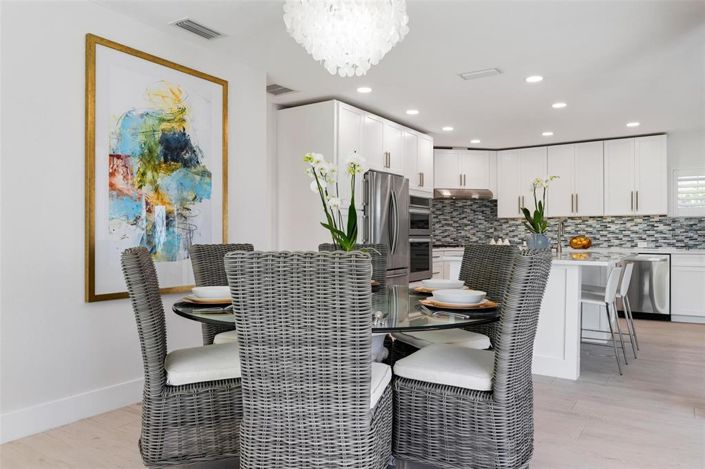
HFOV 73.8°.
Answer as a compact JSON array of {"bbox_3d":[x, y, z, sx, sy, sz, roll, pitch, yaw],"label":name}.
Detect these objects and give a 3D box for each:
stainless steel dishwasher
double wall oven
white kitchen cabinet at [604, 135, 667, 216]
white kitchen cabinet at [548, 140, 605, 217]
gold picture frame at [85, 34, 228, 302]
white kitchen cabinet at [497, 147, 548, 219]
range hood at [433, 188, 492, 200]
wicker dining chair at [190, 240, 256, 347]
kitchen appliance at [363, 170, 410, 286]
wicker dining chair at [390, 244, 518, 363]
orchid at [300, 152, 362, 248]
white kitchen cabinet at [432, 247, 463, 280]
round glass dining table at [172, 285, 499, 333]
[{"bbox_3d":[4.003,0.695,6.423,0.600,0.870,0.600,0,0,35],"label":"stainless steel dishwasher"},{"bbox_3d":[0.675,0.052,6.360,0.570,1.110,0.757,0,0,34],"label":"double wall oven"},{"bbox_3d":[3.981,-0.780,6.603,0.743,1.070,0.330,0,0,35],"label":"white kitchen cabinet"},{"bbox_3d":[3.362,-0.780,7.031,0.761,1.070,0.330,0,0,35],"label":"white kitchen cabinet"},{"bbox_3d":[-1.308,-0.398,3.285,0.040,1.618,1.087,0,0,35],"label":"gold picture frame"},{"bbox_3d":[2.730,-0.800,7.450,0.762,1.070,0.330,0,0,34],"label":"white kitchen cabinet"},{"bbox_3d":[1.710,-0.640,7.420,0.914,0.150,0.480,0,0,-12],"label":"range hood"},{"bbox_3d":[-0.605,0.584,2.935,0.670,1.030,0.520,0,0,32],"label":"wicker dining chair"},{"bbox_3d":[0.101,0.240,5.444,0.870,1.780,0.850,0,0,35],"label":"kitchen appliance"},{"bbox_3d":[0.600,0.584,2.870,0.670,1.030,0.520,0,0,-27],"label":"wicker dining chair"},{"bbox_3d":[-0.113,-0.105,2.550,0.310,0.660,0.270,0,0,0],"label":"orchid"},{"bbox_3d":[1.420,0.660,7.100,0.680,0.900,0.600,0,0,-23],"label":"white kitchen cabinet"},{"bbox_3d":[-0.040,0.750,2.700,1.780,0.760,1.780,0,0,0],"label":"round glass dining table"}]

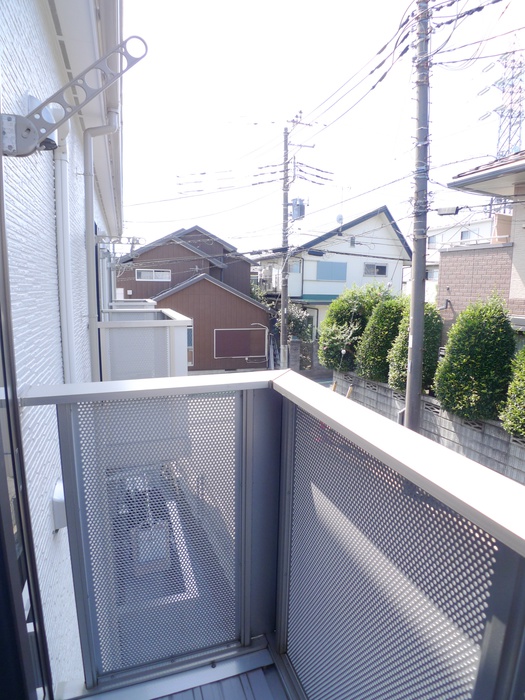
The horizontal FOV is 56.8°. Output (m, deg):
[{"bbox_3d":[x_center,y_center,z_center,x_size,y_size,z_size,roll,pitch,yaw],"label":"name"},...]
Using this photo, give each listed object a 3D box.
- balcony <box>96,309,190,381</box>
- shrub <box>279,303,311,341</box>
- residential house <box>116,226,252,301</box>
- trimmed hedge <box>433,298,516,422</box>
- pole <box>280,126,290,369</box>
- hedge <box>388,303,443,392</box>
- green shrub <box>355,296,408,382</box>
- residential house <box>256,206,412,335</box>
[{"bbox_3d":[-1.363,0.235,5.535,0.870,1.280,2.200,-3,8,-16],"label":"balcony"},{"bbox_3d":[1.550,-1.170,23.405,1.636,2.233,1.500,-3,8,-16],"label":"shrub"},{"bbox_3d":[-4.310,-2.924,27.288,7.200,7.400,7.500,-3,8,-16],"label":"residential house"},{"bbox_3d":[3.933,0.198,9.010,1.400,2.438,1.500,-3,8,-16],"label":"trimmed hedge"},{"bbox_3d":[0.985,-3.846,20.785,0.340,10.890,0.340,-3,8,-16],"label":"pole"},{"bbox_3d":[3.380,0.001,10.727,1.250,2.089,1.300,-3,8,-16],"label":"hedge"},{"bbox_3d":[2.971,-0.205,12.122,1.300,2.248,1.400,-3,8,-16],"label":"green shrub"},{"bbox_3d":[4.135,-3.991,30.353,6.800,8.600,8.500,-3,8,-16],"label":"residential house"}]

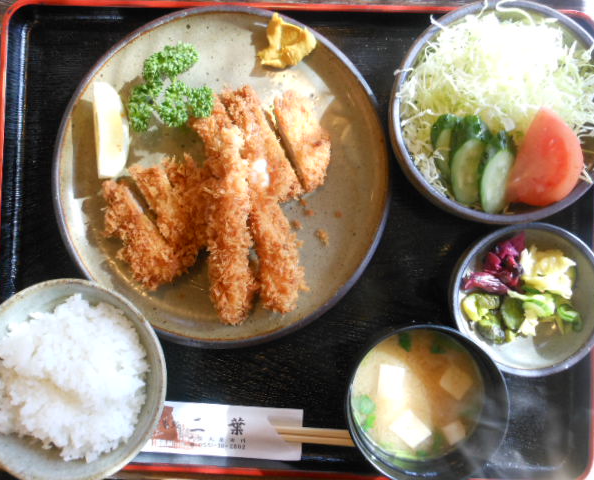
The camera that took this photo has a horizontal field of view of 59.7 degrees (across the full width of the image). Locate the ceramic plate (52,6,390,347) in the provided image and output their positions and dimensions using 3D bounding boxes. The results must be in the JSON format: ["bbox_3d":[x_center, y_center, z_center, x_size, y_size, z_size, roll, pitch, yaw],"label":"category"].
[{"bbox_3d":[-0.058,-0.048,0.407,0.257,0.030,0.257,0,89,1],"label":"ceramic plate"}]

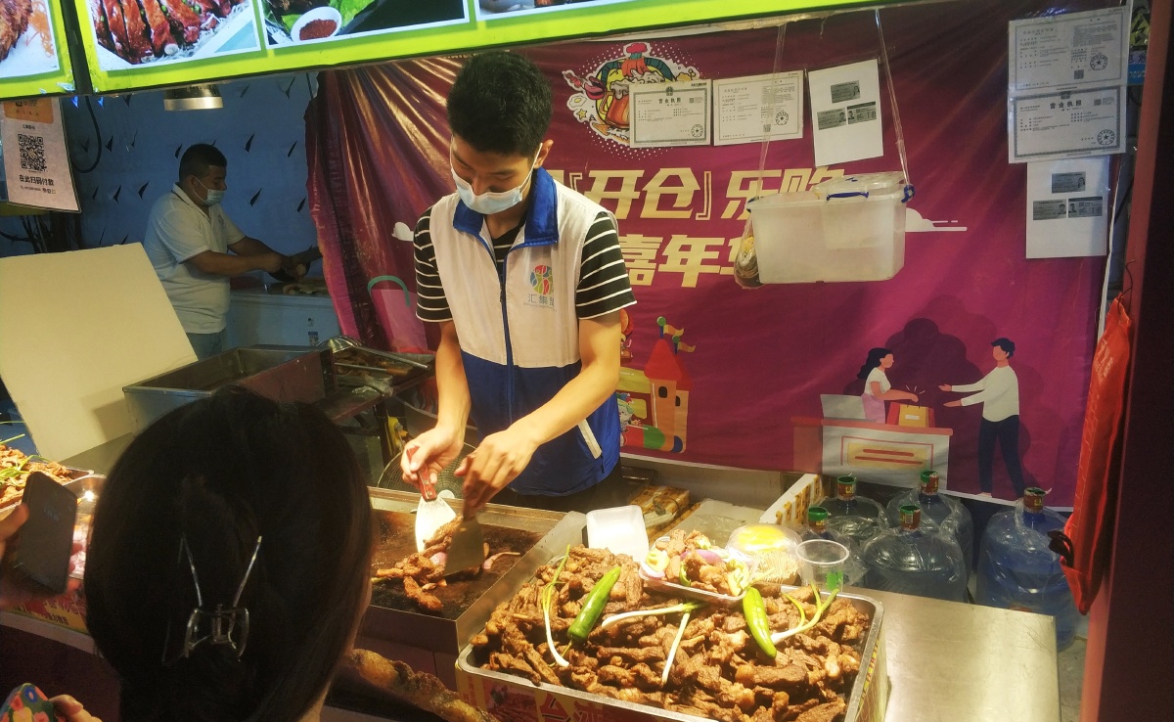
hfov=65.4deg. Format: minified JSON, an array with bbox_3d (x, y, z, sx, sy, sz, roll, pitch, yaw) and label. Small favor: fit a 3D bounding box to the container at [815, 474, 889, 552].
[{"bbox_3d":[0.809,0.589,2.845,0.260,0.475,0.260,3,18,25],"label":"container"}]

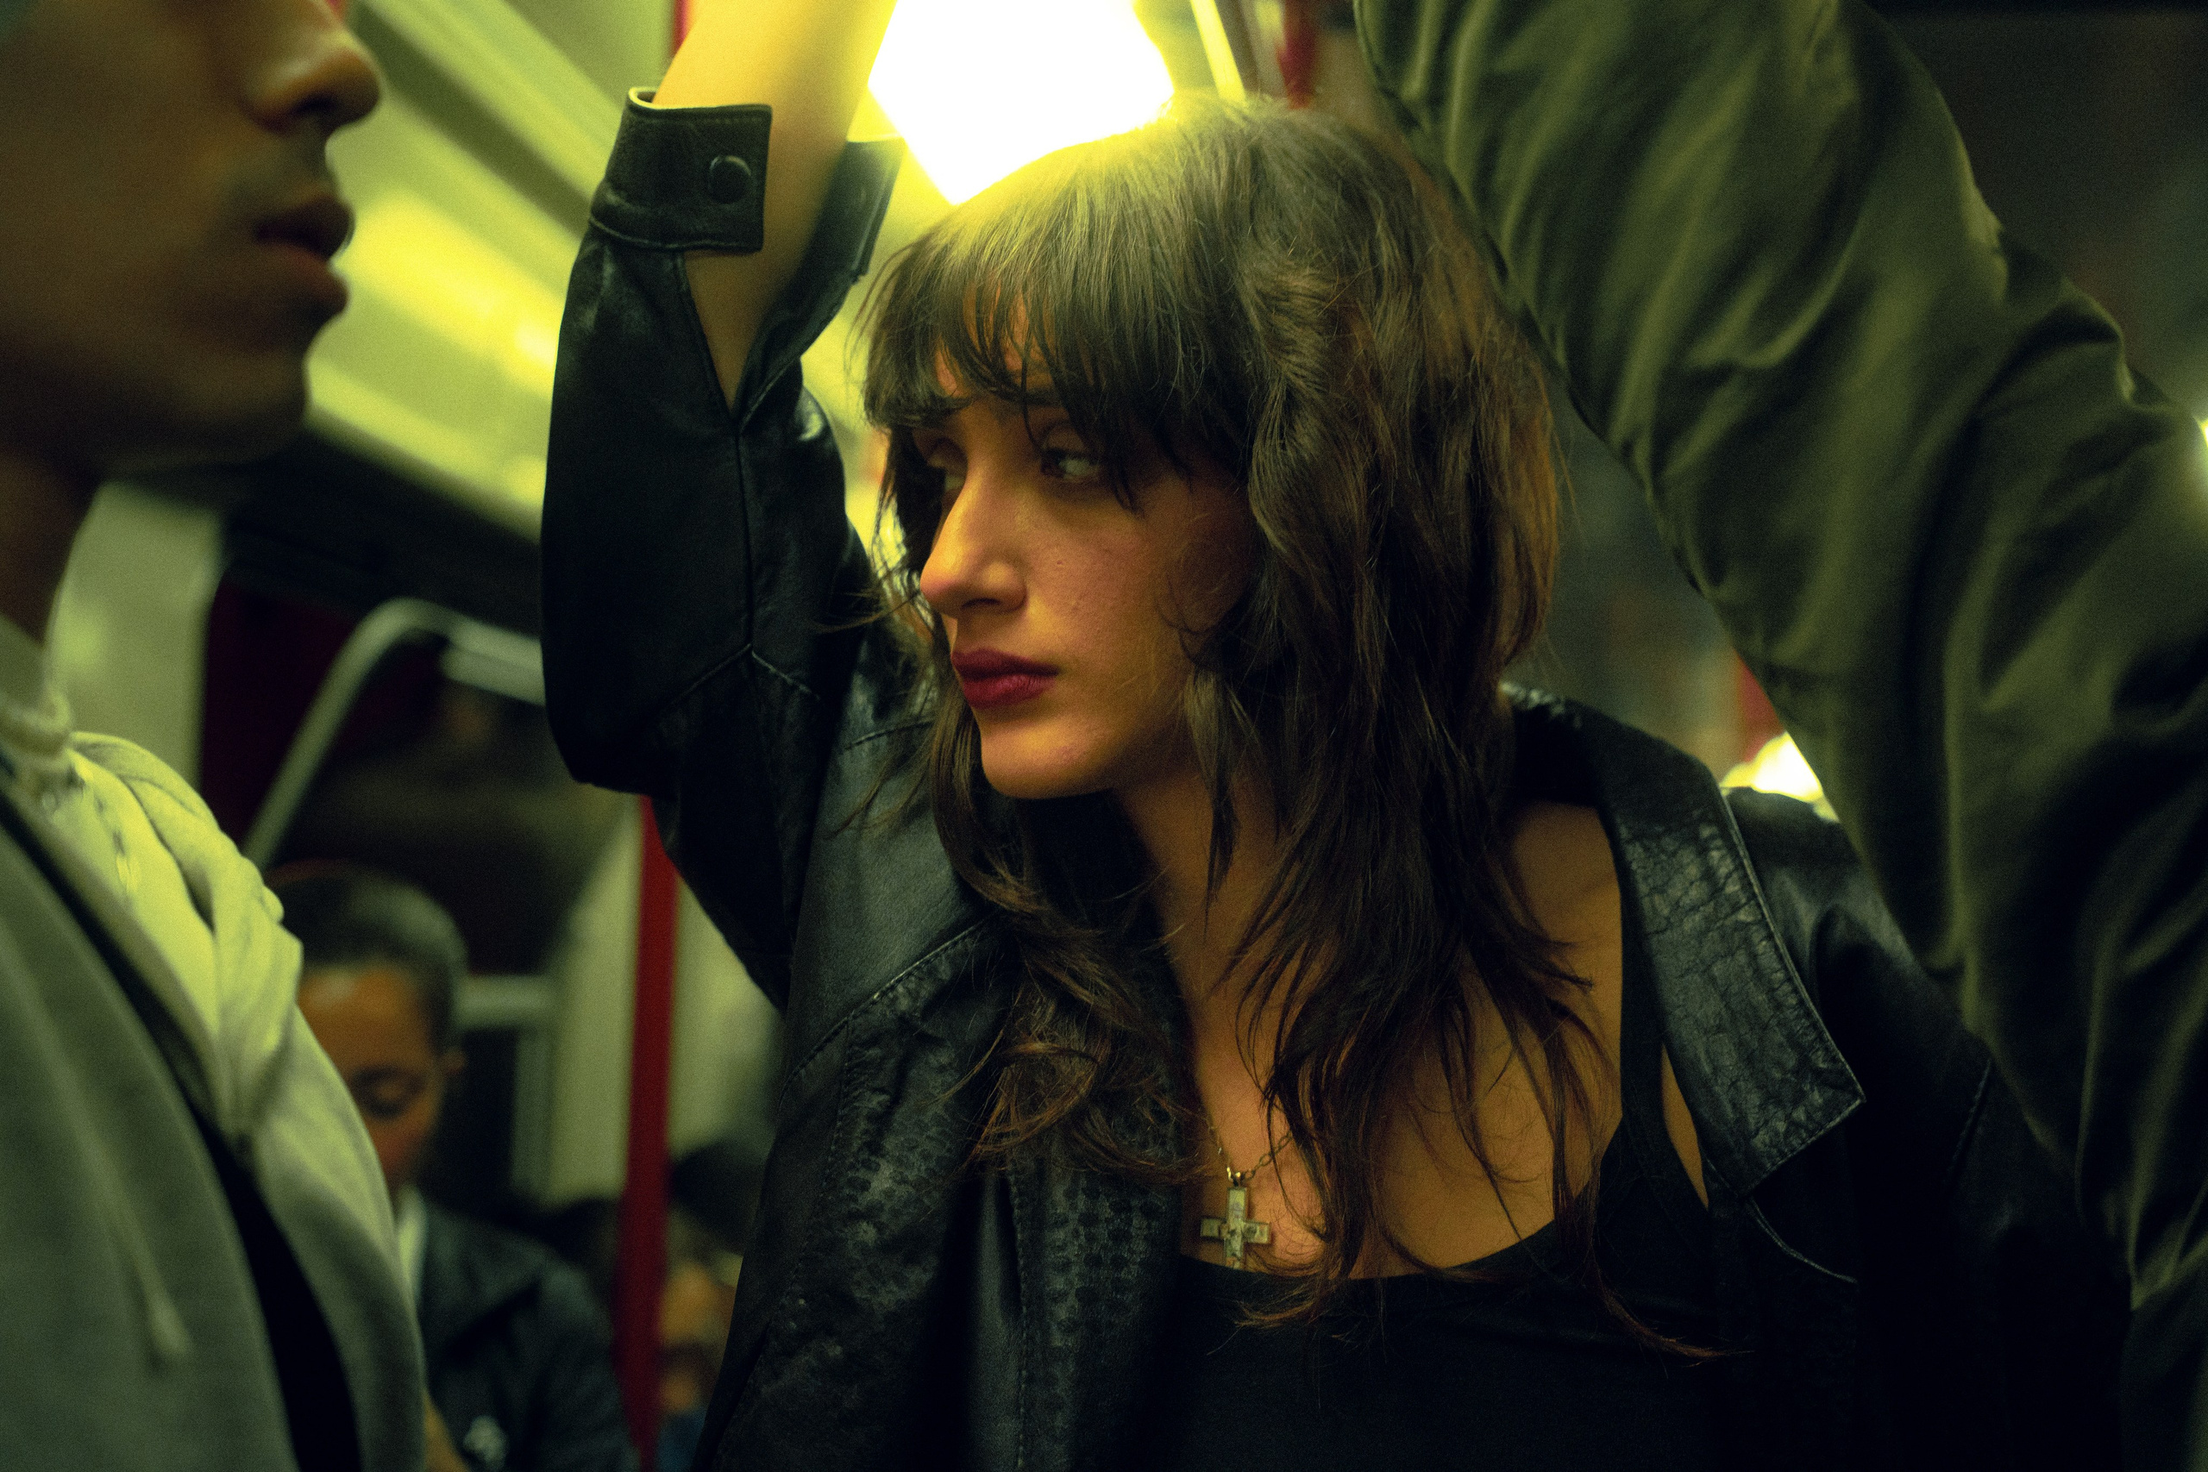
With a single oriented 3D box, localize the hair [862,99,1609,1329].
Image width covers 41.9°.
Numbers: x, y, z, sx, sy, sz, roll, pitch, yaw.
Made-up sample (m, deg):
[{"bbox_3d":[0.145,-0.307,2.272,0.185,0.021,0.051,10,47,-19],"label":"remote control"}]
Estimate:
[{"bbox_3d":[0.047,-0.014,1.040,0.260,0.430,0.250,7,-9,-42],"label":"hair"}]

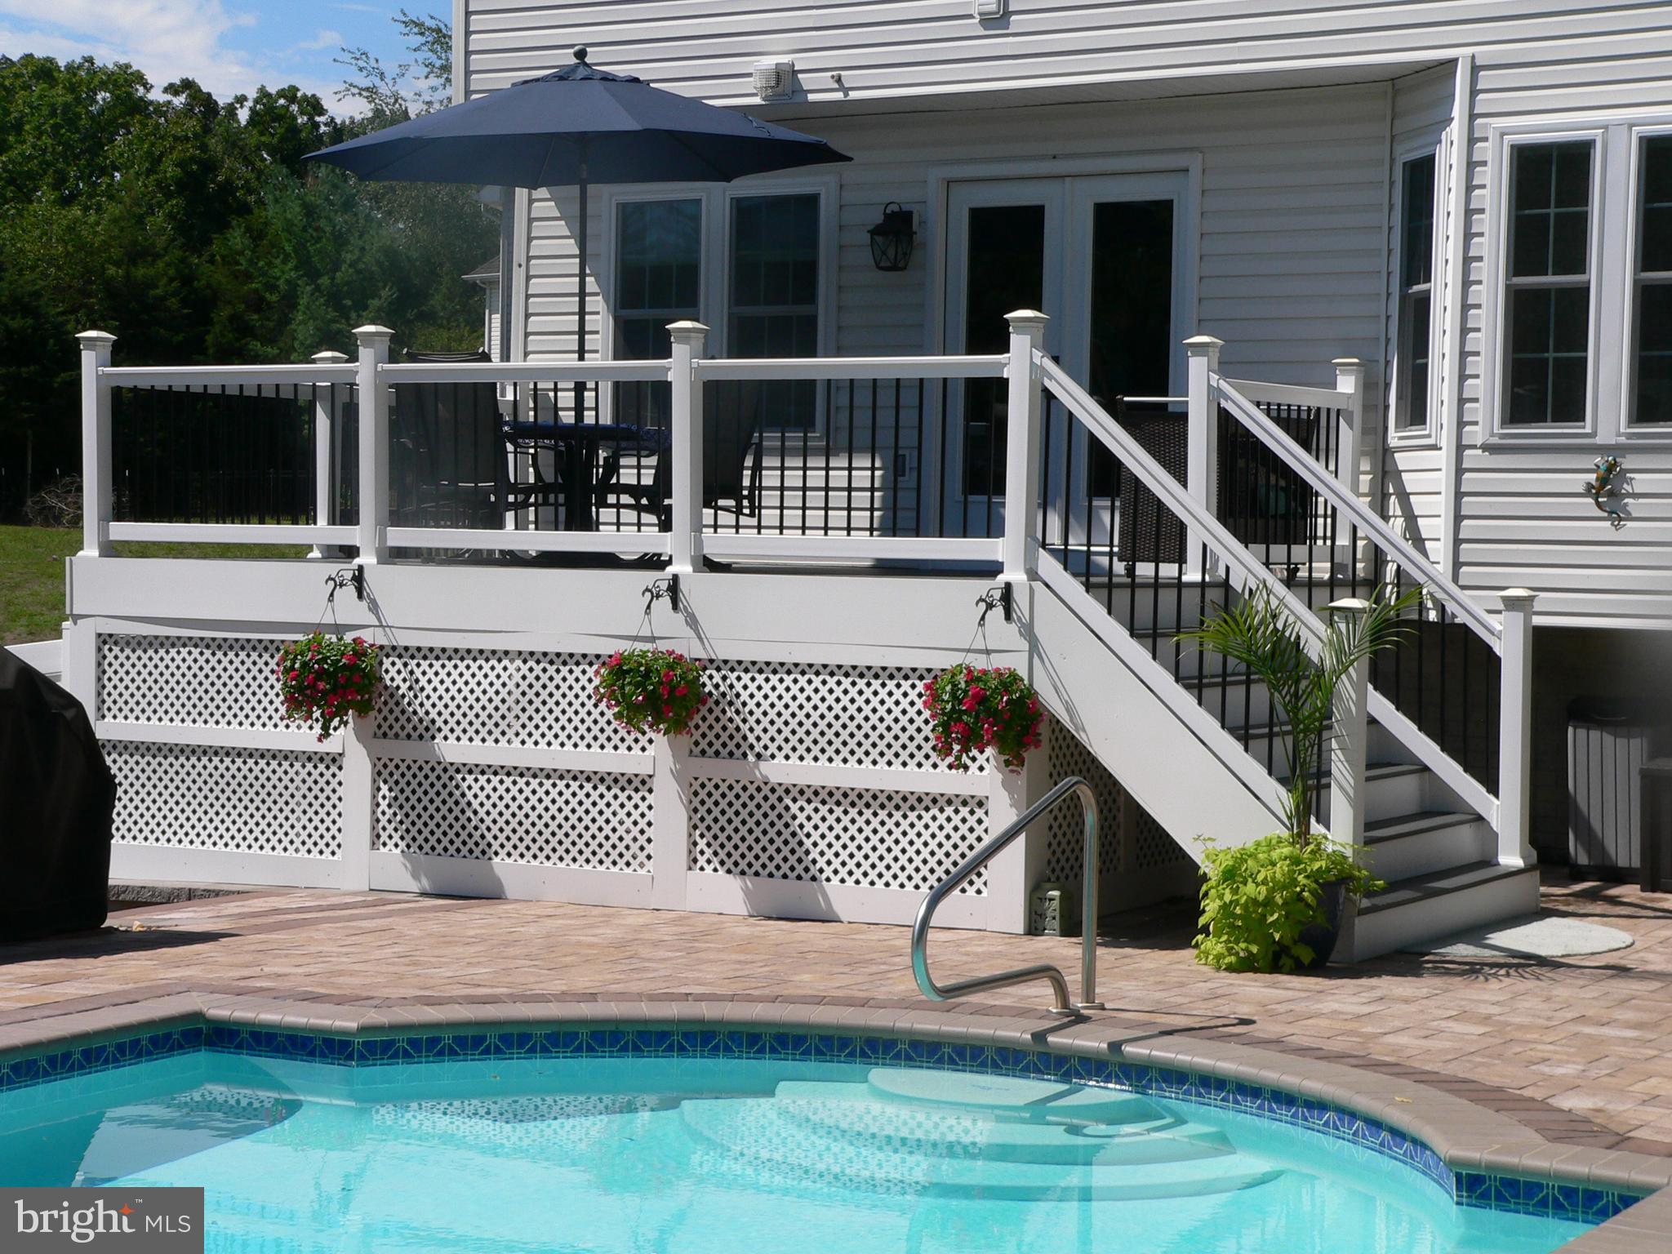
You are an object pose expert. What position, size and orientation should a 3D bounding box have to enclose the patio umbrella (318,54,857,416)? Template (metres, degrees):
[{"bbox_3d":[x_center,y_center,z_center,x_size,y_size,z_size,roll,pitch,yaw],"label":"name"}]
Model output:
[{"bbox_3d":[-1.247,-1.579,15.483,2.660,2.540,2.660,1,2,0],"label":"patio umbrella"}]

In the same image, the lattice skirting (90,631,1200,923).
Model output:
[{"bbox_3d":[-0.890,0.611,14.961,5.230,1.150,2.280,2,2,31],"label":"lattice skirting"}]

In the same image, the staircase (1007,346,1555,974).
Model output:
[{"bbox_3d":[1.882,0.082,13.124,1.560,2.320,2.100,2,2,31],"label":"staircase"}]

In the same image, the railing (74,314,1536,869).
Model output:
[{"bbox_3d":[0.051,-0.214,15.100,6.700,2.300,3.530,2,2,31],"label":"railing"}]

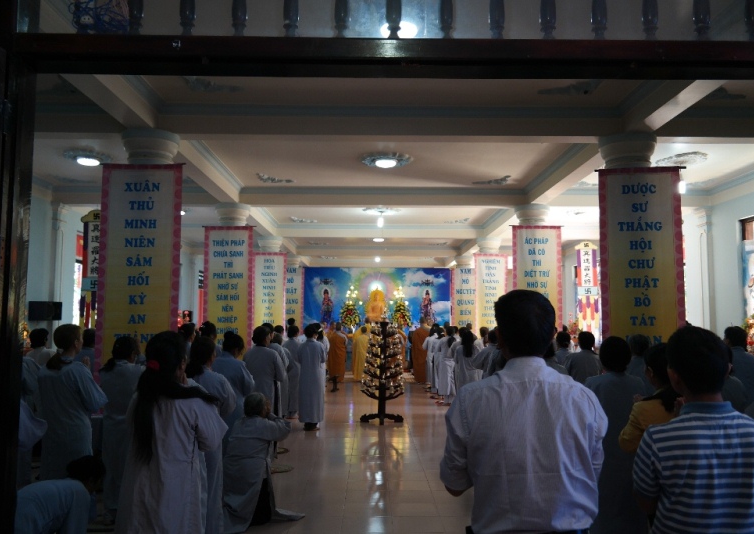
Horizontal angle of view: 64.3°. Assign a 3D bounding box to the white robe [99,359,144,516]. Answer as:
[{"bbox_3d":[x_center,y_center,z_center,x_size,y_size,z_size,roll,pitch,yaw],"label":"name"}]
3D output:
[{"bbox_3d":[-1.951,1.347,4.620,0.380,1.260,0.300,-1,-6,13],"label":"white robe"}]

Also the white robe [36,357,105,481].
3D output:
[{"bbox_3d":[-2.350,1.332,4.618,0.450,1.230,0.380,-2,-6,15],"label":"white robe"}]

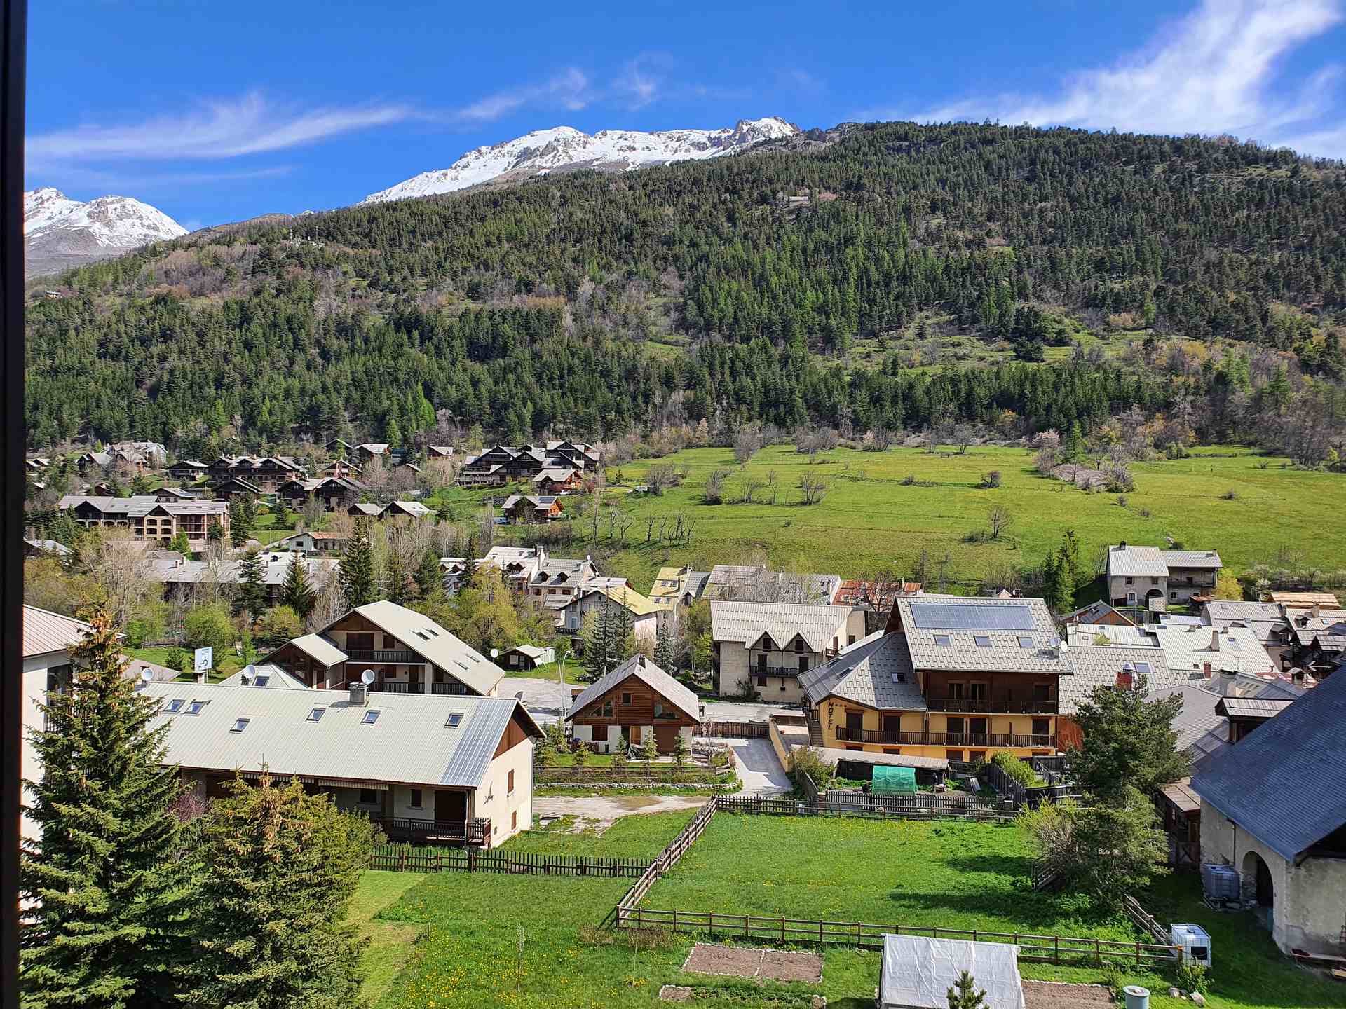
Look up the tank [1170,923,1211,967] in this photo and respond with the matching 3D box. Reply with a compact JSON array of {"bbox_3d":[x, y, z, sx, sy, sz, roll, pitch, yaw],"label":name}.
[{"bbox_3d":[19.311,16.475,37.700,1.000,1.150,1.200,1,-1,6],"label":"tank"}]

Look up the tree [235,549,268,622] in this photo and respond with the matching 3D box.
[{"bbox_3d":[-88.315,17.200,212.000,6.300,15.660,6.300,1,-1,0],"label":"tree"}]

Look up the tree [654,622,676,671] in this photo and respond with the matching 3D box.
[{"bbox_3d":[-1.077,19.665,138.000,3.200,7.610,3.200,1,-1,0],"label":"tree"}]

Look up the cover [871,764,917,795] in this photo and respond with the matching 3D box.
[{"bbox_3d":[16.165,20.032,73.684,3.000,1.950,1.350,1,-1,11],"label":"cover"}]

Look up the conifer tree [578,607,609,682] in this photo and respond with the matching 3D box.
[{"bbox_3d":[-10.331,19.238,137.000,4.600,10.120,4.600,1,-1,0],"label":"conifer tree"}]

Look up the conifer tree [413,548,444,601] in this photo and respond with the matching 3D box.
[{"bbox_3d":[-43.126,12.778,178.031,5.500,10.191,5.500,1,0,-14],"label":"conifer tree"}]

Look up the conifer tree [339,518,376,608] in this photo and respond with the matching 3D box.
[{"bbox_3d":[-44.360,9.828,142.048,5.600,15.966,5.600,1,0,-17],"label":"conifer tree"}]

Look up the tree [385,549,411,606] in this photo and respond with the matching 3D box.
[{"bbox_3d":[-60.499,16.972,222.000,5.200,14.320,5.200,1,-1,0],"label":"tree"}]

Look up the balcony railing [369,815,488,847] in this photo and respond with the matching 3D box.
[{"bbox_3d":[-13.018,17.214,54.186,6.500,1.130,1.200,1,0,10],"label":"balcony railing"}]

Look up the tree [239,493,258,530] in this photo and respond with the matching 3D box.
[{"bbox_3d":[-125.160,2.171,298.034,5.600,11.472,5.600,1,0,-23],"label":"tree"}]

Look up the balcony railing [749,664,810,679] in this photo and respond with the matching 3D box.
[{"bbox_3d":[11.232,17.159,103.209,6.800,1.050,1.150,1,0,14],"label":"balcony railing"}]

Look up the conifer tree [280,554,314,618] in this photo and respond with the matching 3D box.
[{"bbox_3d":[-57.638,12.902,155.031,5.300,10.488,5.300,1,0,-20],"label":"conifer tree"}]

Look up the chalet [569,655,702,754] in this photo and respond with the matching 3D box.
[{"bbox_3d":[-3.160,17.423,89.574,11.000,6.900,13.000,1,-1,1],"label":"chalet"}]

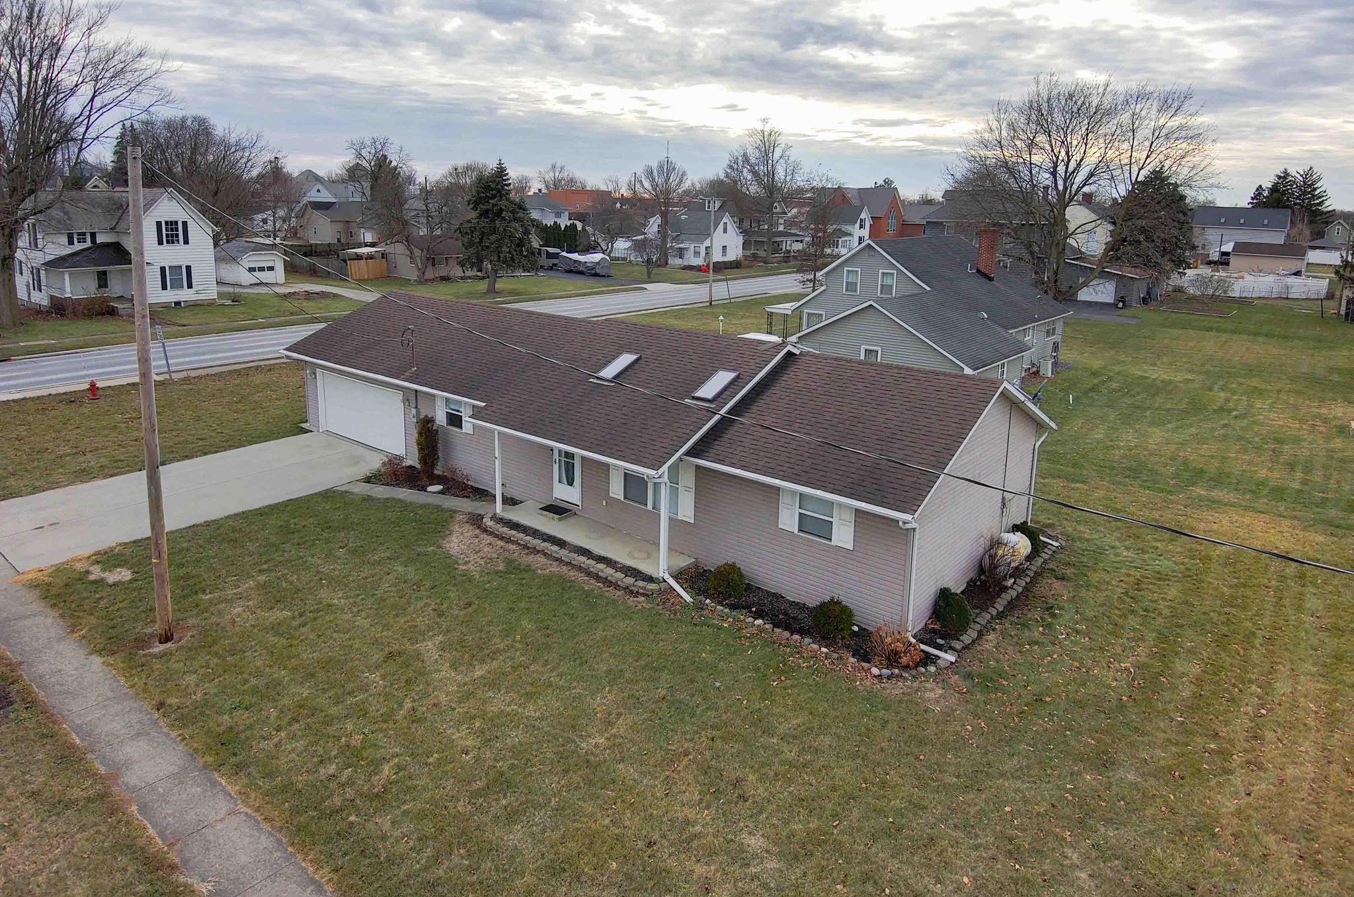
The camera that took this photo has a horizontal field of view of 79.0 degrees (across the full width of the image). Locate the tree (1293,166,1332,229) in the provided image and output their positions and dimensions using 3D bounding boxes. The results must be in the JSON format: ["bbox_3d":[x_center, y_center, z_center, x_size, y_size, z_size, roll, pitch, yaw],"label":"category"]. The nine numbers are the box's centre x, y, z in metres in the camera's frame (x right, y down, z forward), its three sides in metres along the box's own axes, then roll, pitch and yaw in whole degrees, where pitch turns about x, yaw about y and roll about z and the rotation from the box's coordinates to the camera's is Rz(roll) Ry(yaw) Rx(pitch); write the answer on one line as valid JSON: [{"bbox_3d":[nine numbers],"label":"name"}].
[{"bbox_3d":[130.975,-49.219,172.219,7.200,19.000,7.200,1,16,0],"label":"tree"}]

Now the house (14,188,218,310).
[{"bbox_3d":[-40.927,-14.647,59.221,8.400,8.200,10.300,12,19,34],"label":"house"}]

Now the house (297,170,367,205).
[{"bbox_3d":[-62.704,-42.912,146.801,12.500,12.600,13.500,14,21,38],"label":"house"}]

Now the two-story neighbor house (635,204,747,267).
[{"bbox_3d":[2.321,-31.804,123.135,12.800,7.300,9.000,14,21,38],"label":"two-story neighbor house"}]

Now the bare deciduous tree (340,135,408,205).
[{"bbox_3d":[-42.361,-36.388,116.789,8.800,15.300,8.800,1,16,0],"label":"bare deciduous tree"}]

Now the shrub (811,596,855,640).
[{"bbox_3d":[3.028,3.268,15.940,0.860,0.820,0.860,5,17,12],"label":"shrub"}]

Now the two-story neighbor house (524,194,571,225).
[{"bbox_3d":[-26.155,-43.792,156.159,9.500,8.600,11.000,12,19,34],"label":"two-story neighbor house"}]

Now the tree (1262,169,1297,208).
[{"bbox_3d":[127.313,-50.363,176.078,6.200,18.500,6.200,1,16,0],"label":"tree"}]

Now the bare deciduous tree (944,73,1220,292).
[{"bbox_3d":[37.199,-23.715,76.159,23.000,19.800,21.000,9,18,23],"label":"bare deciduous tree"}]

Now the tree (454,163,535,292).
[{"bbox_3d":[-16.166,-19.661,73.228,7.300,11.600,7.300,-2,17,-12],"label":"tree"}]

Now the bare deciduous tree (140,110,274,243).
[{"bbox_3d":[-52.908,-29.237,93.945,13.600,16.800,13.600,1,16,0],"label":"bare deciduous tree"}]

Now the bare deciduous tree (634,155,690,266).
[{"bbox_3d":[-2.134,-32.785,114.413,7.400,15.200,7.400,1,16,0],"label":"bare deciduous tree"}]

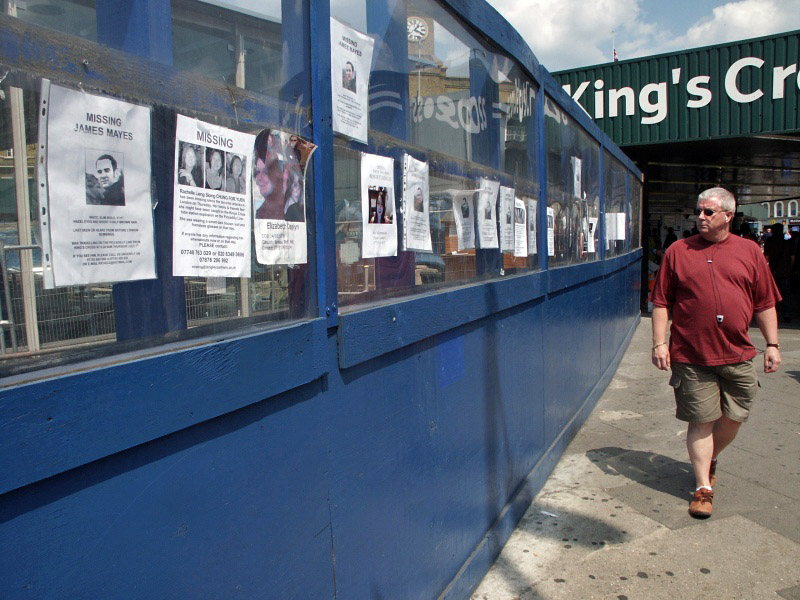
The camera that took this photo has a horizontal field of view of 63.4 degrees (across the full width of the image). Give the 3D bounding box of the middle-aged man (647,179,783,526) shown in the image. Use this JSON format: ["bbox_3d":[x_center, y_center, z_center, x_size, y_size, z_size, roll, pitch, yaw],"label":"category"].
[{"bbox_3d":[1.755,0.245,3.610,0.650,1.740,0.620,1,5,21],"label":"middle-aged man"}]

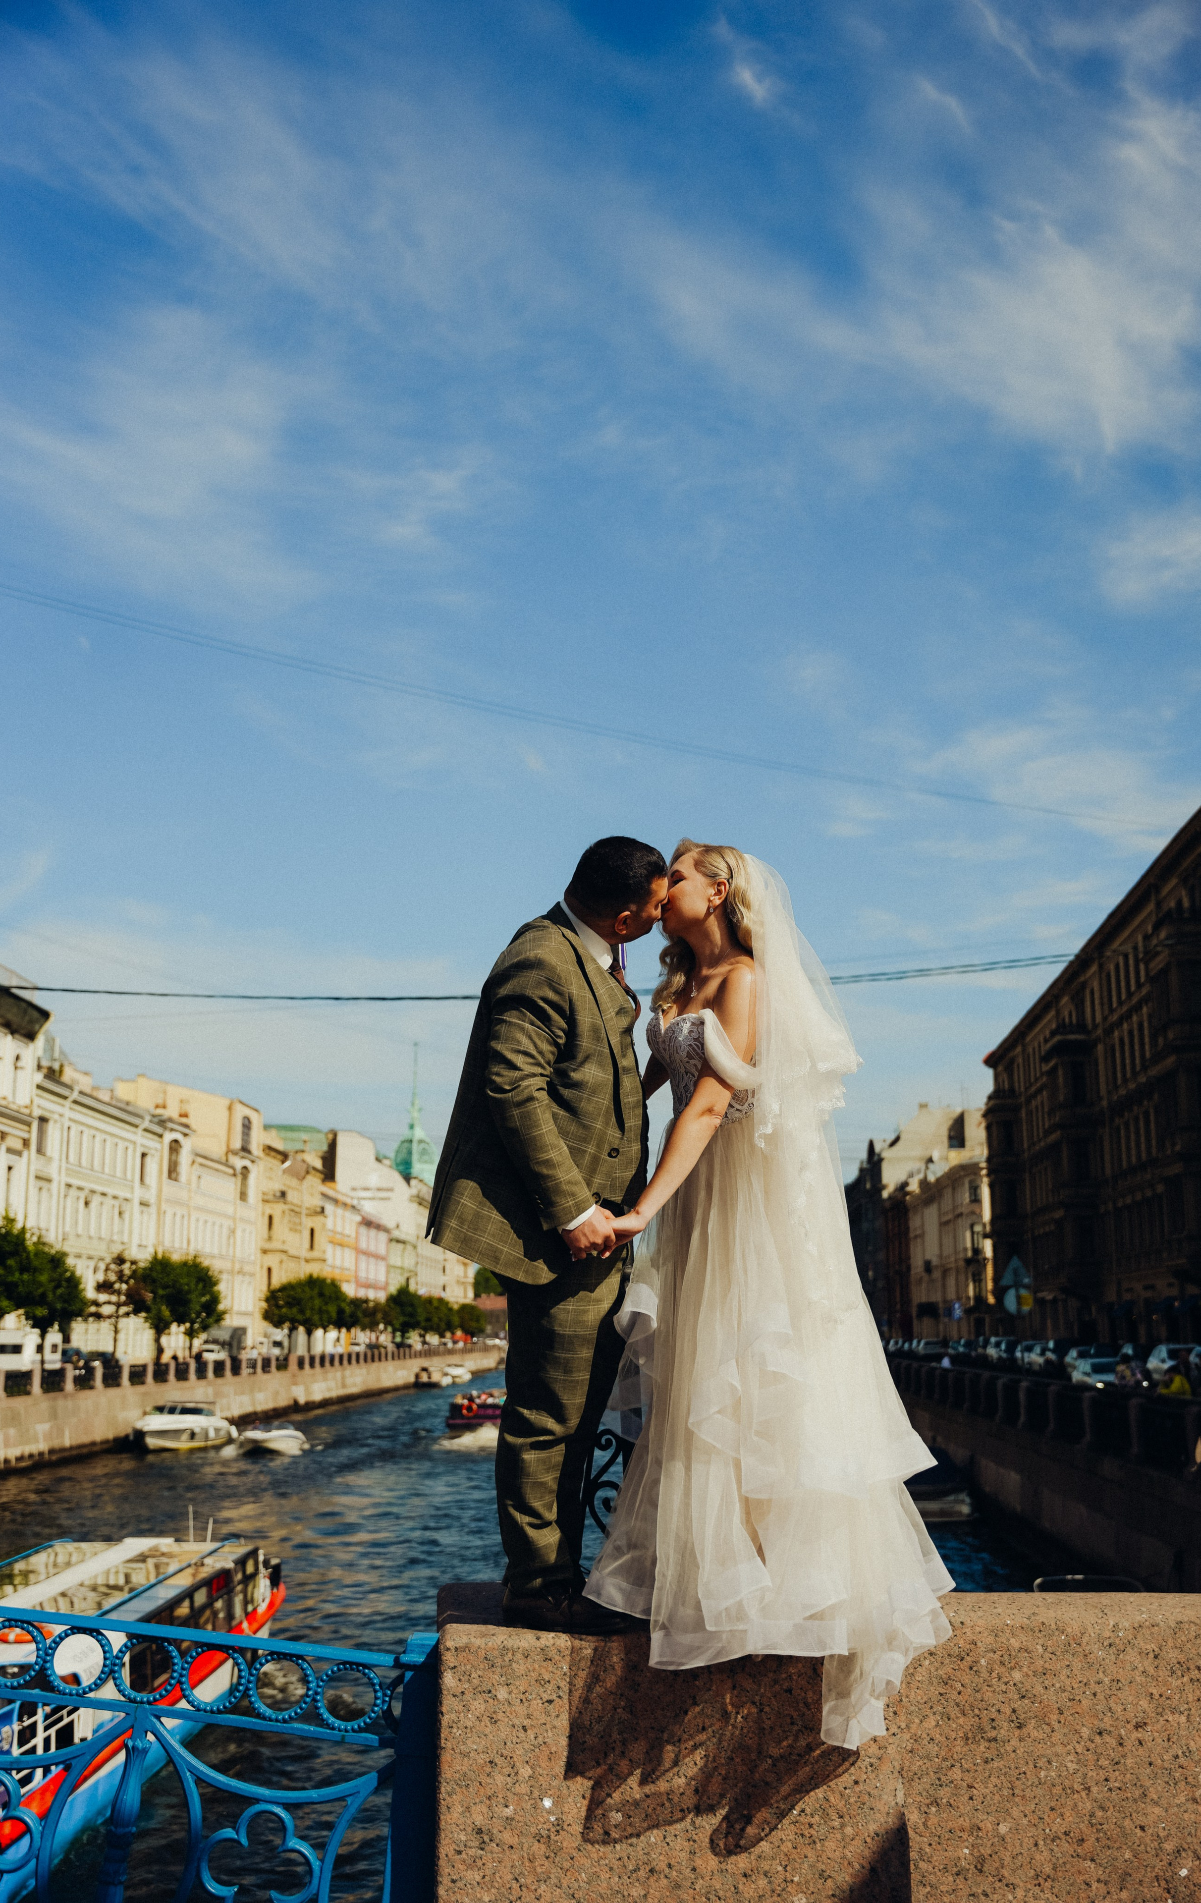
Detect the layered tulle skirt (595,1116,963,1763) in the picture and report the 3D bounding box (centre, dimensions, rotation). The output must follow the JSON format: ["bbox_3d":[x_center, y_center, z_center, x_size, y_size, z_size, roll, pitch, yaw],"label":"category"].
[{"bbox_3d":[0.356,0.979,3.830,0.700,1.260,0.650,5,-13,-24],"label":"layered tulle skirt"}]

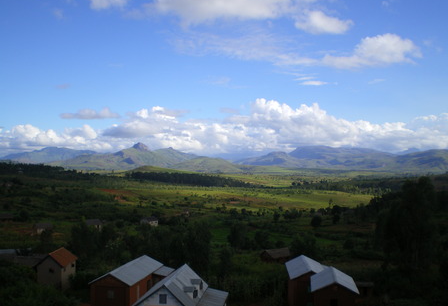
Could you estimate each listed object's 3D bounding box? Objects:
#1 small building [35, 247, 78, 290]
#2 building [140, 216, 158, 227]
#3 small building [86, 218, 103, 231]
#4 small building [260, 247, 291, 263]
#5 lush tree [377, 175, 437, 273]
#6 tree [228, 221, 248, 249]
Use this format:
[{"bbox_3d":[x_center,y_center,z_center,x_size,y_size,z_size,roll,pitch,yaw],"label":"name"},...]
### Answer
[{"bbox_3d":[-30.069,20.675,88.800,5.250,6.100,7.500,0,-1,2],"label":"small building"},{"bbox_3d":[-31.052,28.409,205.000,6.000,4.600,4.600,1,-2,-37],"label":"building"},{"bbox_3d":[-50.833,27.904,193.000,5.900,5.000,4.300,0,-1,-19],"label":"small building"},{"bbox_3d":[11.826,23.342,113.000,5.700,3.200,4.200,1,-1,-34],"label":"small building"},{"bbox_3d":[35.242,13.794,95.000,11.300,17.800,10.500,0,-1,0],"label":"lush tree"},{"bbox_3d":[3.979,22.644,135.000,5.400,7.500,5.200,0,-1,0],"label":"tree"}]

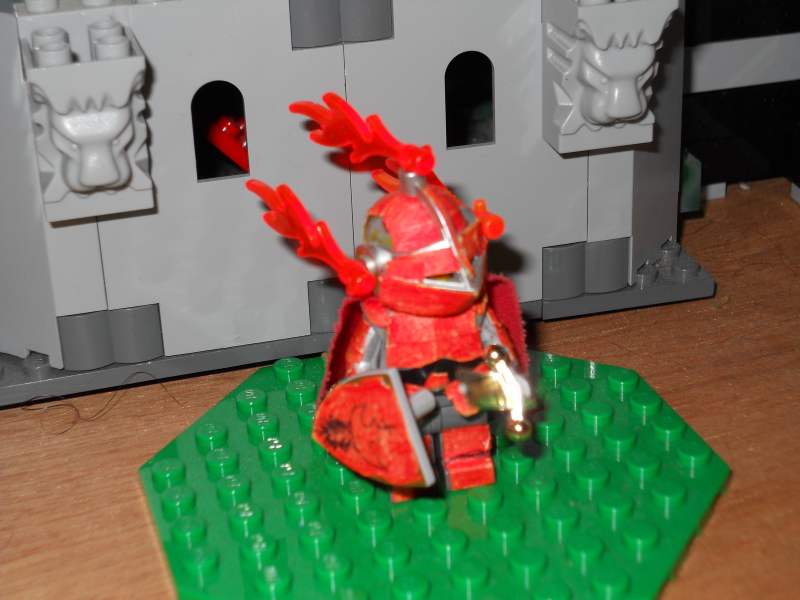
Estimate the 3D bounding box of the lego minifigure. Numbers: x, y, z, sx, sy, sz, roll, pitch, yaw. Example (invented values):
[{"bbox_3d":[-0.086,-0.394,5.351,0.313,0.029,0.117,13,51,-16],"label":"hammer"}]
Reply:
[{"bbox_3d":[0.002,0.002,0.221,0.037,0.056,0.029,-10,27,-15],"label":"lego minifigure"}]

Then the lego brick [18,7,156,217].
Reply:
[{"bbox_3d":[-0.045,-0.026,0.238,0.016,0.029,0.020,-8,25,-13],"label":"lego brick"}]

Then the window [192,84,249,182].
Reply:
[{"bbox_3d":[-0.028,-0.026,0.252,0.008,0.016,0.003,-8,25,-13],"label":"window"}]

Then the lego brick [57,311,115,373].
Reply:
[{"bbox_3d":[-0.050,0.005,0.262,0.008,0.010,0.008,-8,25,-13],"label":"lego brick"}]

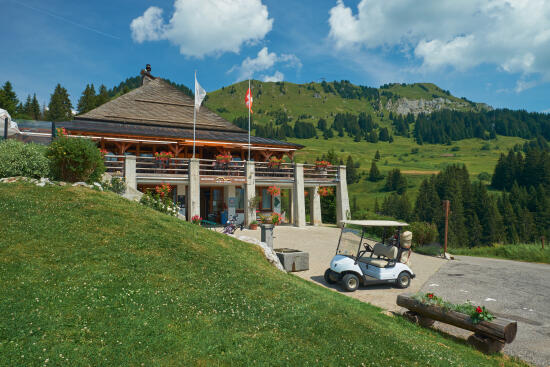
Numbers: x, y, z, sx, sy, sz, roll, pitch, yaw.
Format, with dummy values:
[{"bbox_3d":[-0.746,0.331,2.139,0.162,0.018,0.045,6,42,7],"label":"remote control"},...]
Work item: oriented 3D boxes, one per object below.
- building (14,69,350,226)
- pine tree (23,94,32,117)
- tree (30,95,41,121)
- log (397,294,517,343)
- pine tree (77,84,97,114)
[{"bbox_3d":[-6.056,-2.422,26.135,18.300,10.300,13.500,1,0,-27],"label":"building"},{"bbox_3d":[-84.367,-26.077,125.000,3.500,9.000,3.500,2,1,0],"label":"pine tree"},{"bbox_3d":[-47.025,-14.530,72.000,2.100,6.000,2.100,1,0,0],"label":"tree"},{"bbox_3d":[3.385,2.544,7.040,0.440,0.350,2.030,1,1,-41],"label":"log"},{"bbox_3d":[-48.834,-20.725,95.000,5.000,10.500,5.000,2,1,0],"label":"pine tree"}]

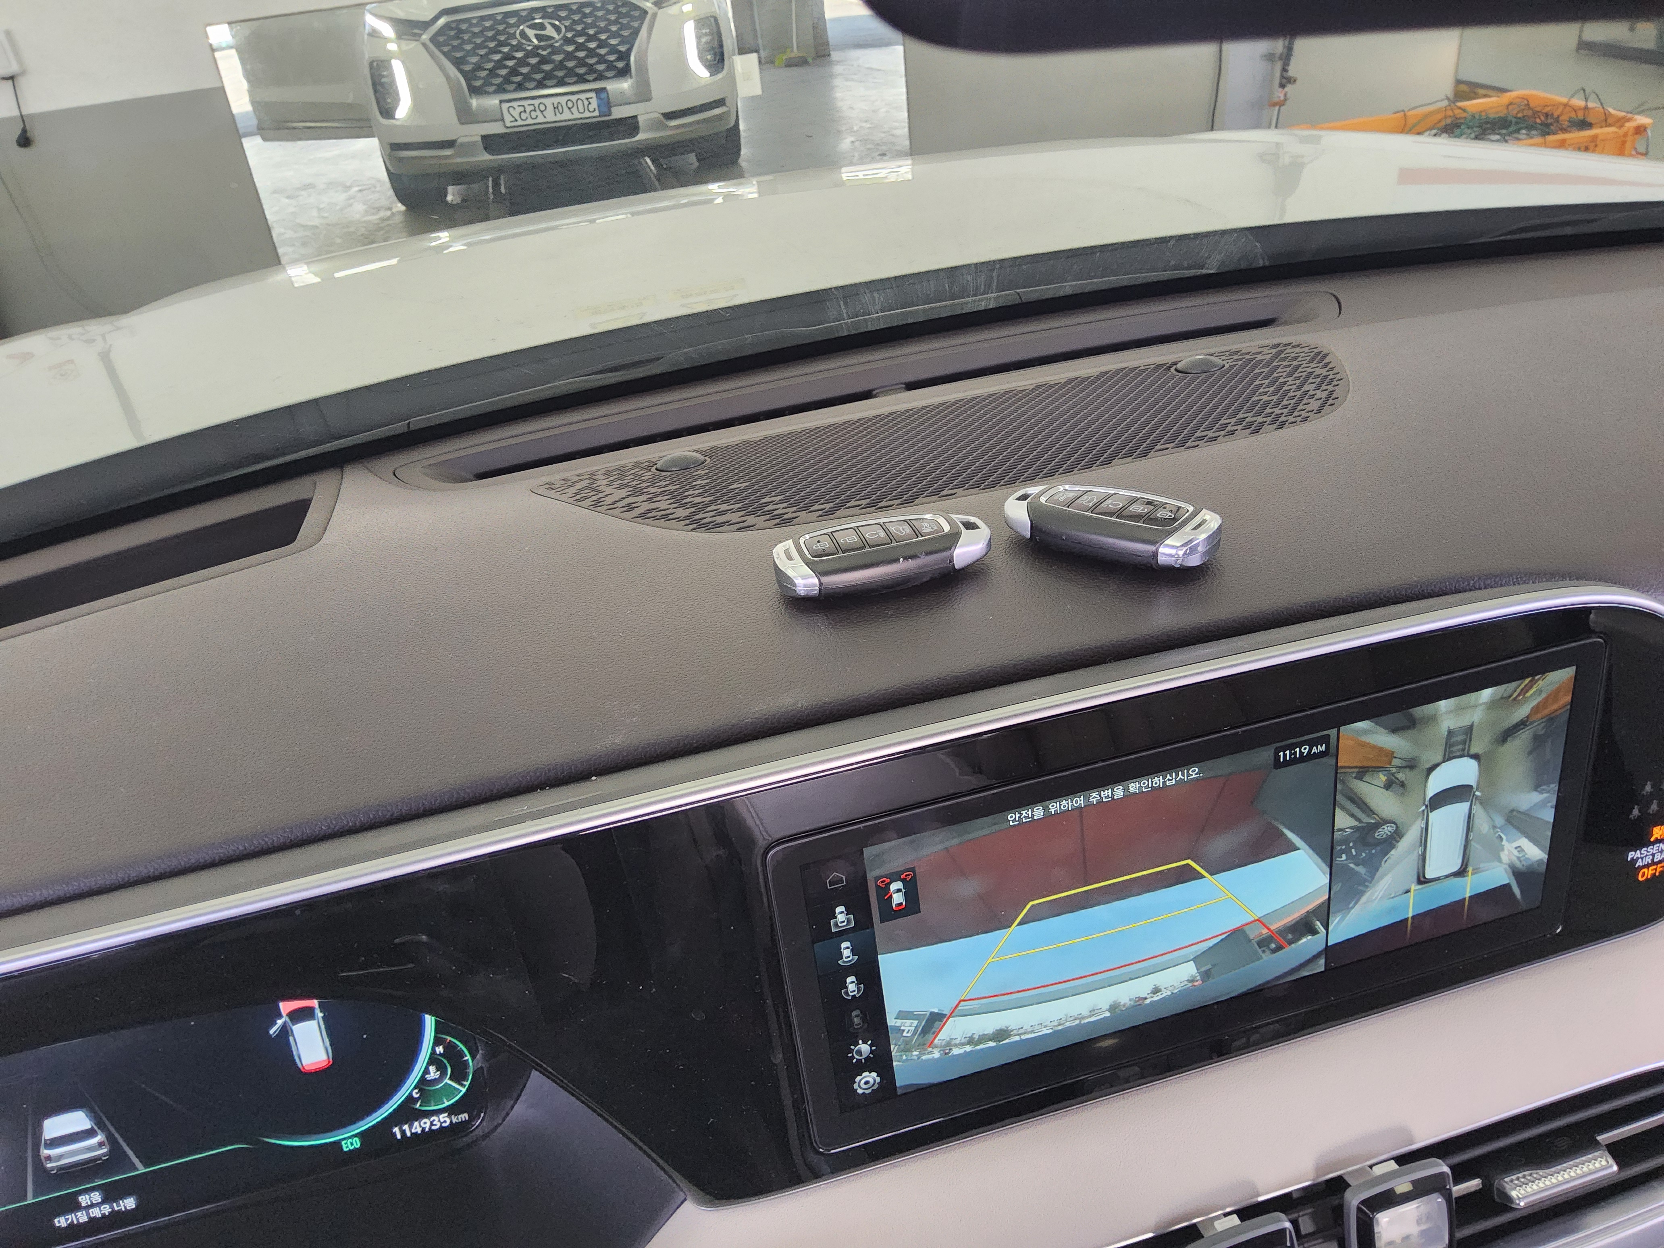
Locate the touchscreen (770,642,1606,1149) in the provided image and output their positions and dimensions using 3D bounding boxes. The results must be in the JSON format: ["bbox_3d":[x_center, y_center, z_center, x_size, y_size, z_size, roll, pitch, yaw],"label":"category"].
[{"bbox_3d":[0.114,0.080,0.371,0.263,0.118,0.018,-13,25,-10],"label":"touchscreen"}]

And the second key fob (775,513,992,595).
[{"bbox_3d":[0.018,-0.025,0.431,0.078,0.015,0.037,-10,29,-5],"label":"second key fob"}]

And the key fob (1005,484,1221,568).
[{"bbox_3d":[0.100,-0.036,0.432,0.078,0.015,0.037,12,34,31],"label":"key fob"}]

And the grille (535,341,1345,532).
[{"bbox_3d":[0.064,-0.080,0.534,0.384,0.014,0.122,-13,30,-10],"label":"grille"}]

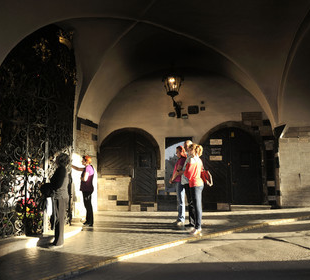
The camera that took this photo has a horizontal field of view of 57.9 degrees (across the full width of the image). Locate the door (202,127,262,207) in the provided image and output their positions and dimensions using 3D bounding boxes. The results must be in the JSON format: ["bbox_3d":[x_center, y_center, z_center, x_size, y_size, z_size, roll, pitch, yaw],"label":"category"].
[{"bbox_3d":[2.280,0.790,8.360,1.800,2.380,0.130,0,-4,0],"label":"door"}]

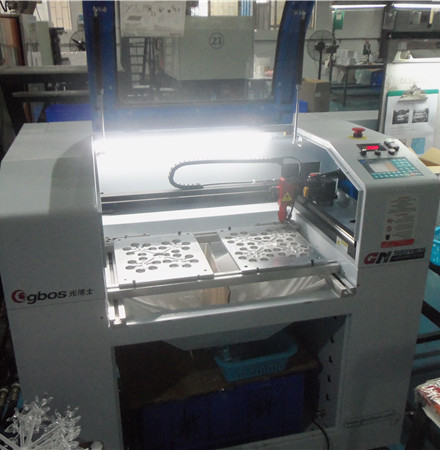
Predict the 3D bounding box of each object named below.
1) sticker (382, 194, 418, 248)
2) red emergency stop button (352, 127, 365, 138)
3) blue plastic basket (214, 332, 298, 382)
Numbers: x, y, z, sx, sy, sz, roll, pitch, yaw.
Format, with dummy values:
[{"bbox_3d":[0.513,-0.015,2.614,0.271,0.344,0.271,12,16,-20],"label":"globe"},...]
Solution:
[{"bbox_3d":[0.515,-0.009,1.379,0.101,0.154,0.002,-5,21,-13],"label":"sticker"},{"bbox_3d":[0.446,-0.296,1.561,0.040,0.032,0.040,-5,21,-13],"label":"red emergency stop button"},{"bbox_3d":[0.088,0.424,1.673,0.280,0.100,0.270,-6,21,-15],"label":"blue plastic basket"}]

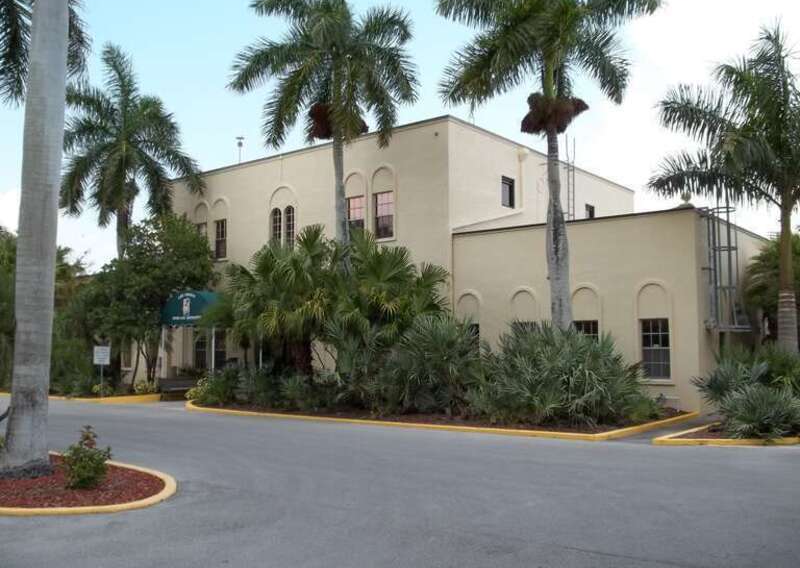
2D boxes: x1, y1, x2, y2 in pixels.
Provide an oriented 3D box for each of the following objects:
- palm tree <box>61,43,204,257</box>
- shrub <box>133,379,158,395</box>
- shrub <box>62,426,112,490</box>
[{"bbox_3d":[-10.405,-2.684,28.941,5.701,13.290,5.701,0,-4,0],"label":"palm tree"},{"bbox_3d":[-7.763,3.113,23.280,0.778,0.424,0.661,0,-4,0],"label":"shrub"},{"bbox_3d":[-3.517,1.929,8.620,0.541,0.618,0.541,0,-4,0],"label":"shrub"}]

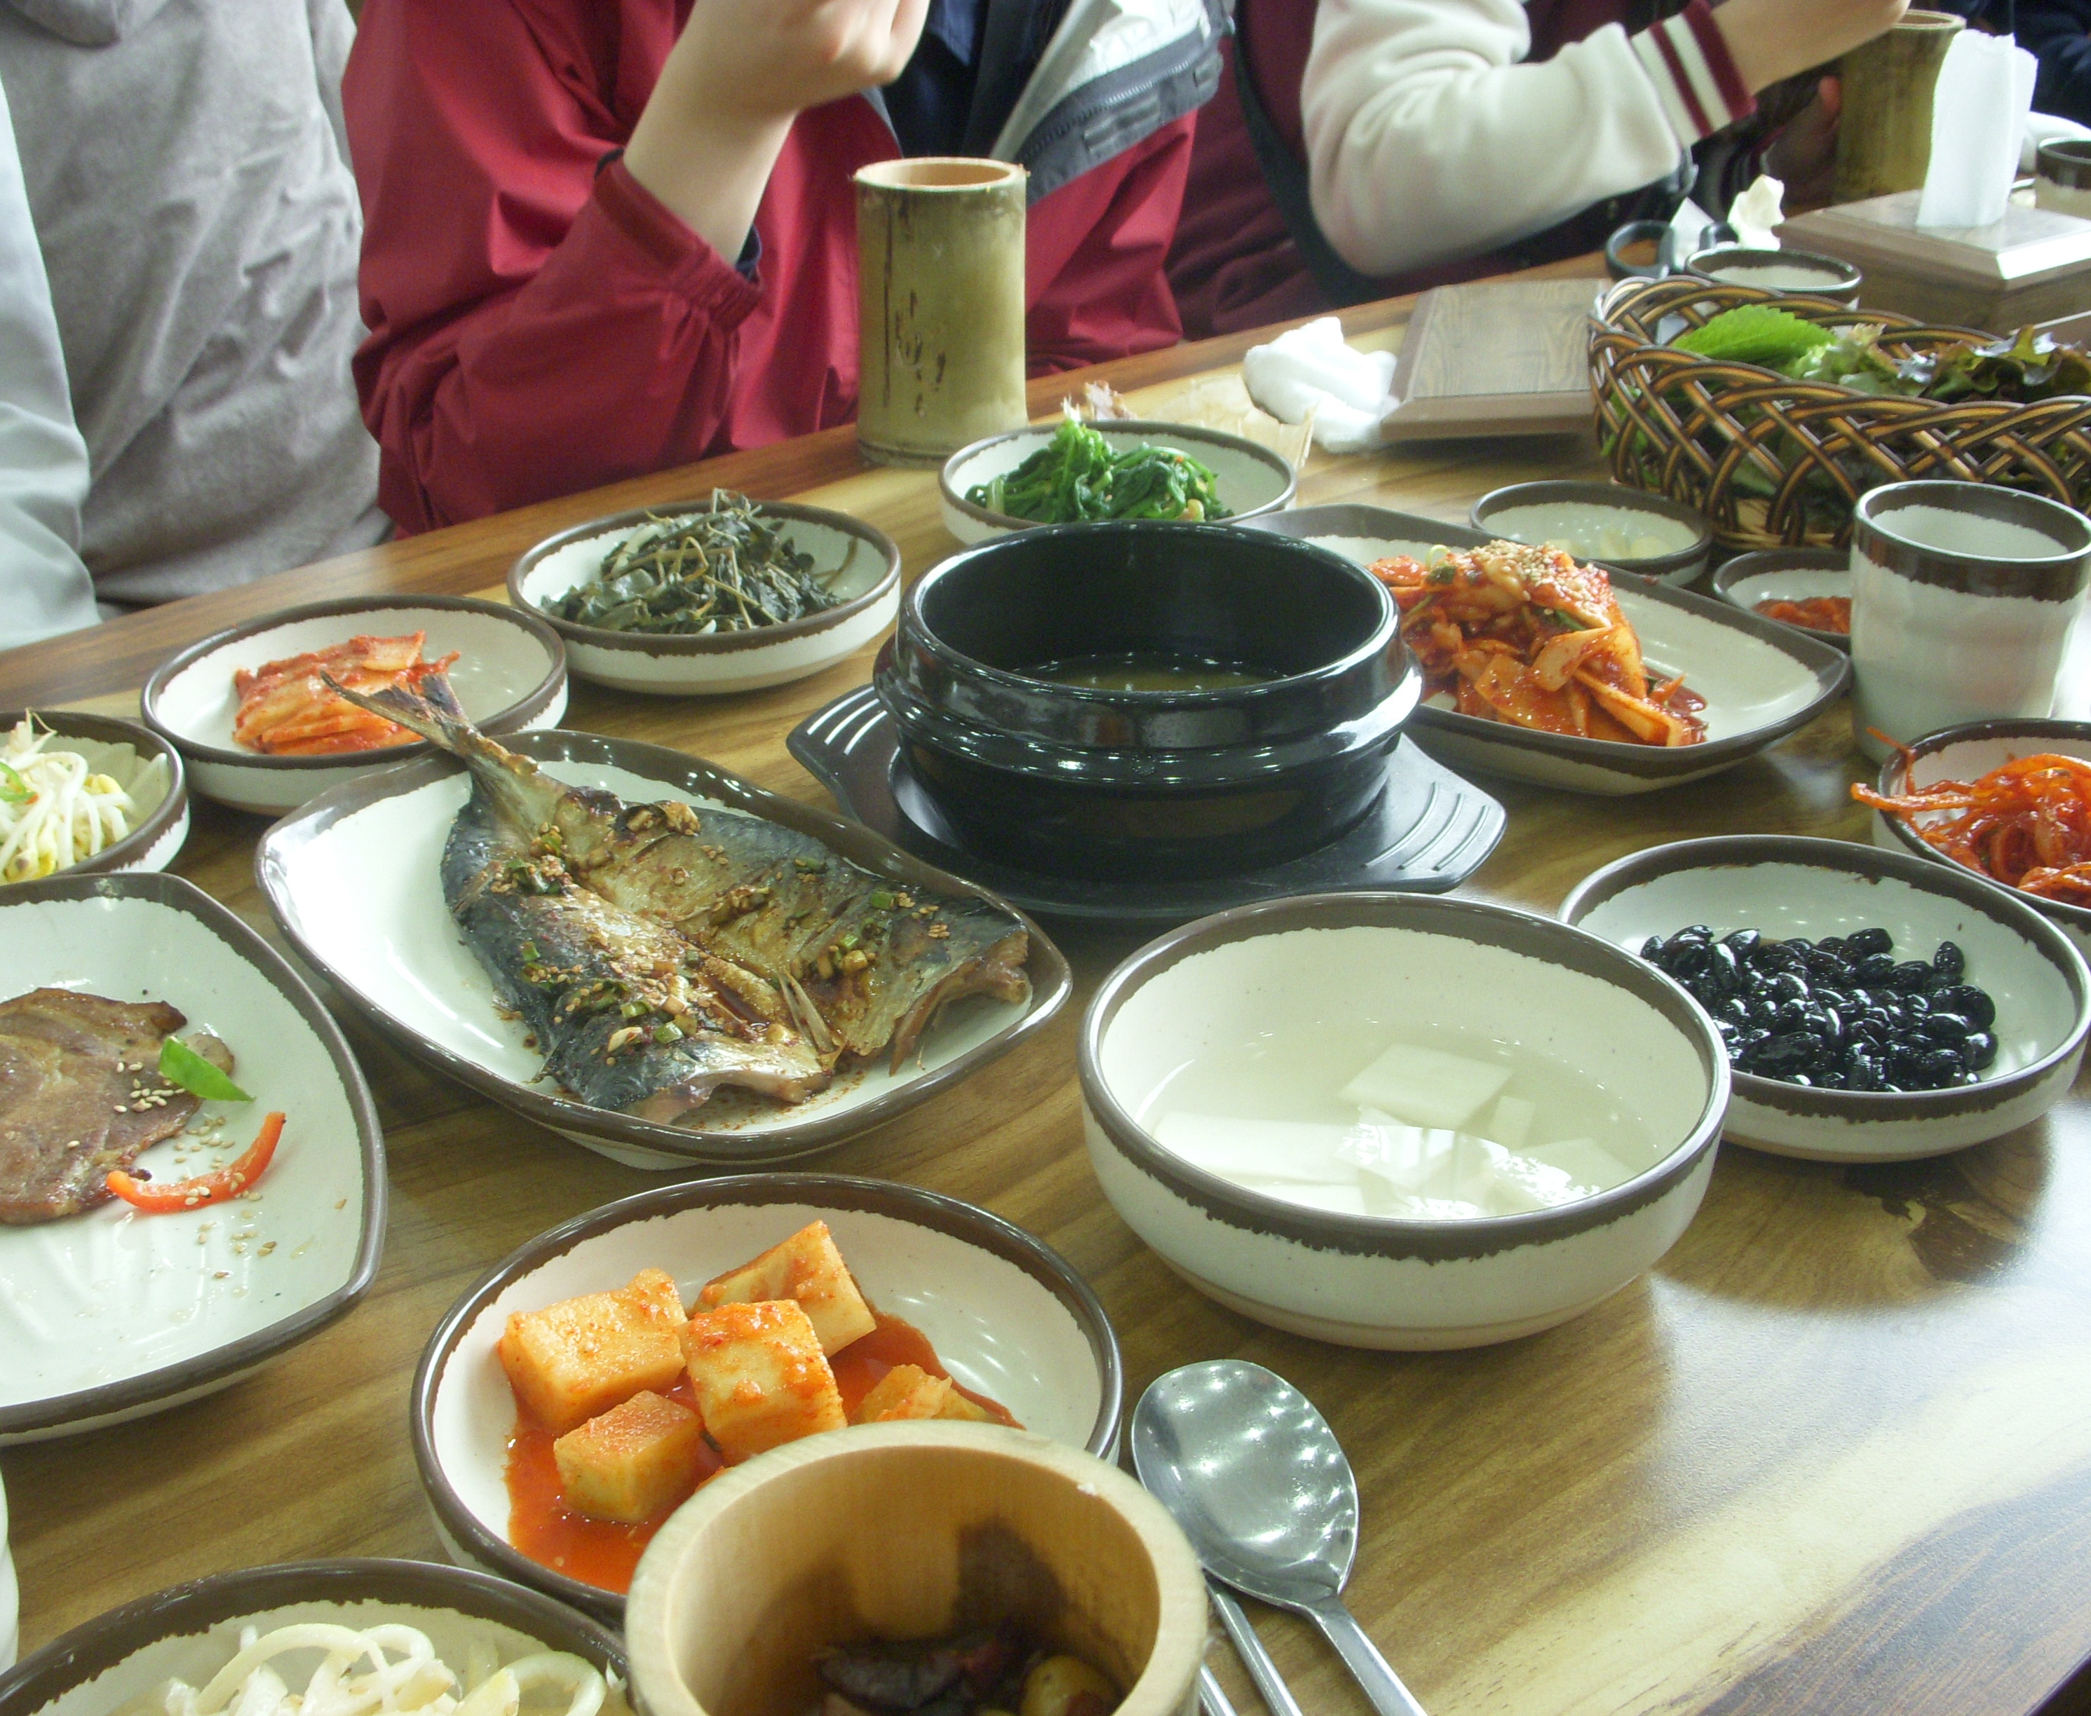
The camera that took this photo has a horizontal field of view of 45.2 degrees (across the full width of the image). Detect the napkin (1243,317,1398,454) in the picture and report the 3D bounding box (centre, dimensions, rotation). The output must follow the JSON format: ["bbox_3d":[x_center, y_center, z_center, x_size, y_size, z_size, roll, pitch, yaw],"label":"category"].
[{"bbox_3d":[0.128,-0.217,1.147,0.071,0.045,0.065,3,27,6],"label":"napkin"}]

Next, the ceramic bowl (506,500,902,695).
[{"bbox_3d":[-0.125,-0.093,0.927,0.143,0.031,0.143,-1,27,0],"label":"ceramic bowl"}]

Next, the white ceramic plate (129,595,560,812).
[{"bbox_3d":[-0.233,-0.049,0.860,0.140,0.031,0.140,0,27,0],"label":"white ceramic plate"}]

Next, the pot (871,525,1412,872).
[{"bbox_3d":[0.032,-0.048,0.776,0.164,0.071,0.164,0,27,0],"label":"pot"}]

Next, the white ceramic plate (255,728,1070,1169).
[{"bbox_3d":[-0.115,0.027,0.698,0.263,0.031,0.156,21,34,36],"label":"white ceramic plate"}]

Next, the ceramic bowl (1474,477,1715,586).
[{"bbox_3d":[0.210,-0.119,0.975,0.090,0.027,0.090,6,28,11],"label":"ceramic bowl"}]

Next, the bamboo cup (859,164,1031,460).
[{"bbox_3d":[-0.045,-0.242,1.117,0.074,0.119,0.074,-1,27,-2],"label":"bamboo cup"}]

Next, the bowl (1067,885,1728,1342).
[{"bbox_3d":[0.084,0.065,0.599,0.148,0.050,0.148,0,27,0],"label":"bowl"}]

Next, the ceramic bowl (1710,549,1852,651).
[{"bbox_3d":[0.286,-0.084,0.911,0.088,0.028,0.088,0,27,0],"label":"ceramic bowl"}]

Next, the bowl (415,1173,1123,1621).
[{"bbox_3d":[-0.057,0.118,0.521,0.141,0.031,0.141,-1,27,0],"label":"bowl"}]

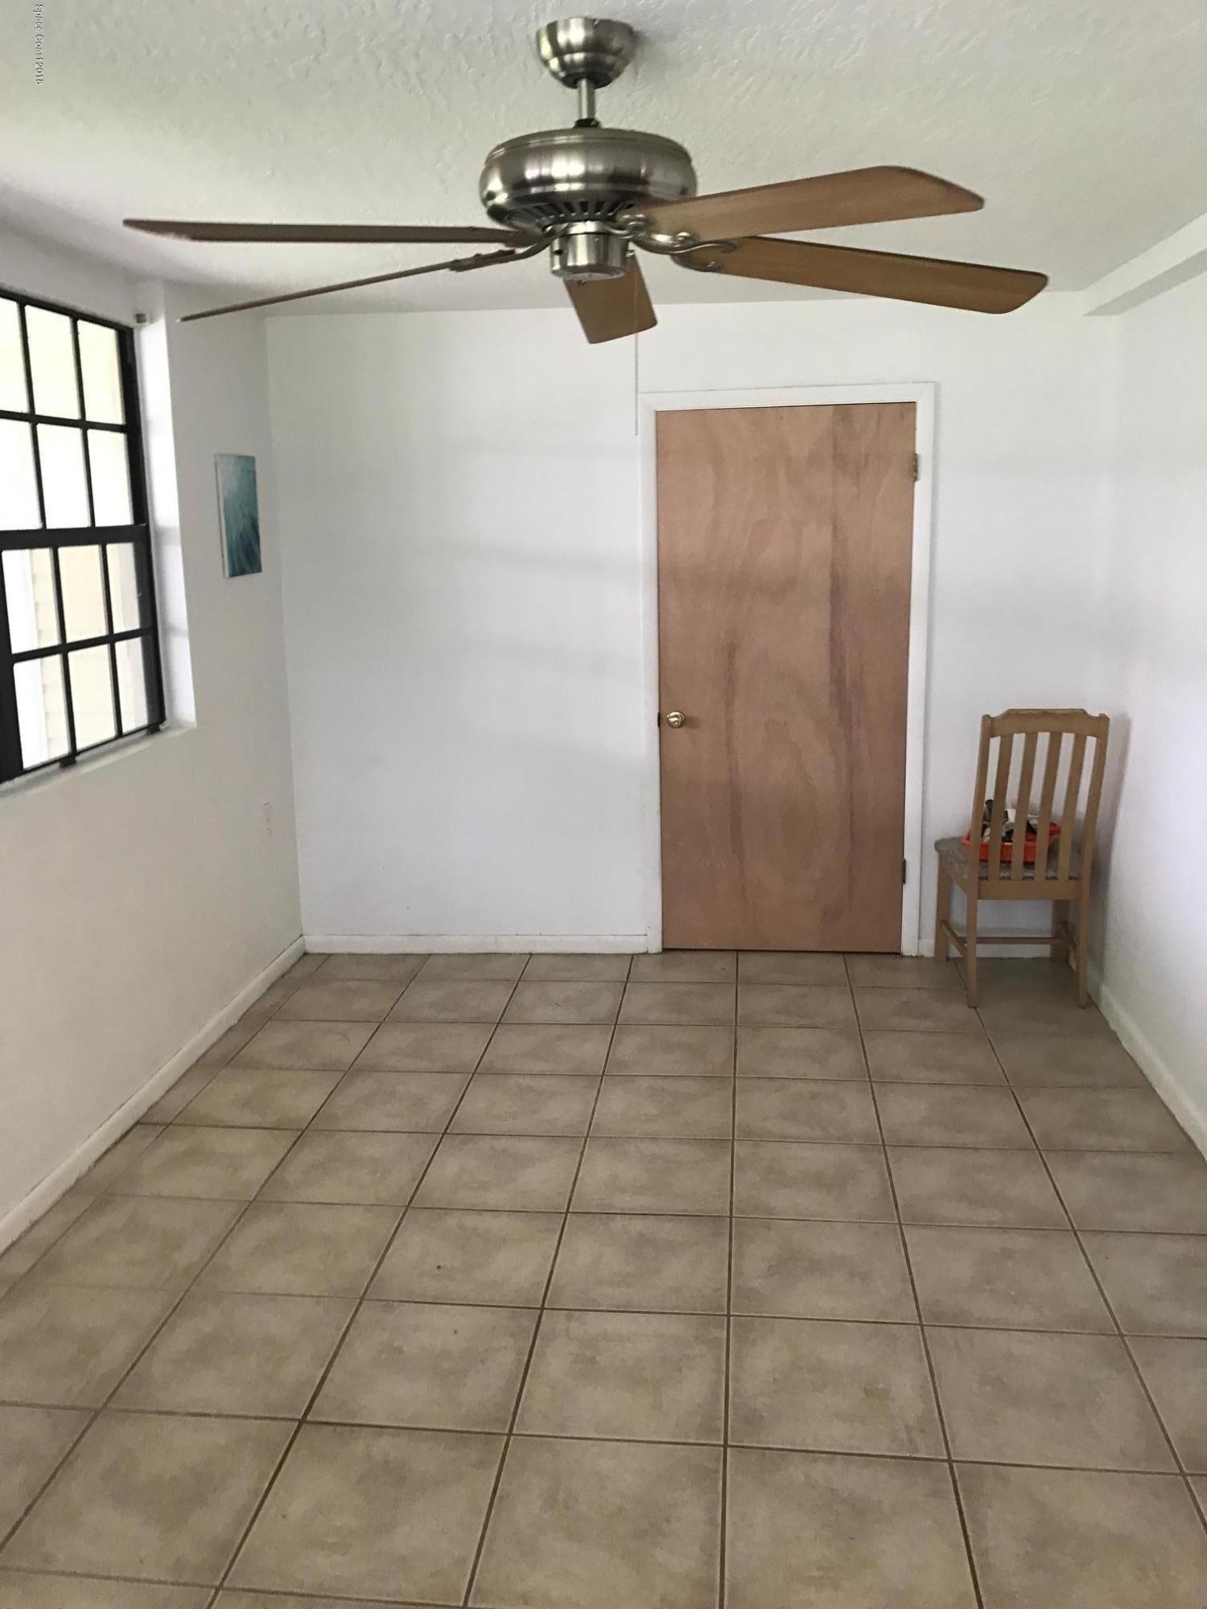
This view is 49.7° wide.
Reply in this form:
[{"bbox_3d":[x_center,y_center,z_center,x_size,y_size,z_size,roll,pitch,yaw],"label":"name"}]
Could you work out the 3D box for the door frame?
[{"bbox_3d":[0.676,-0.454,4.900,1.049,2.120,0.113,0,12,6],"label":"door frame"}]

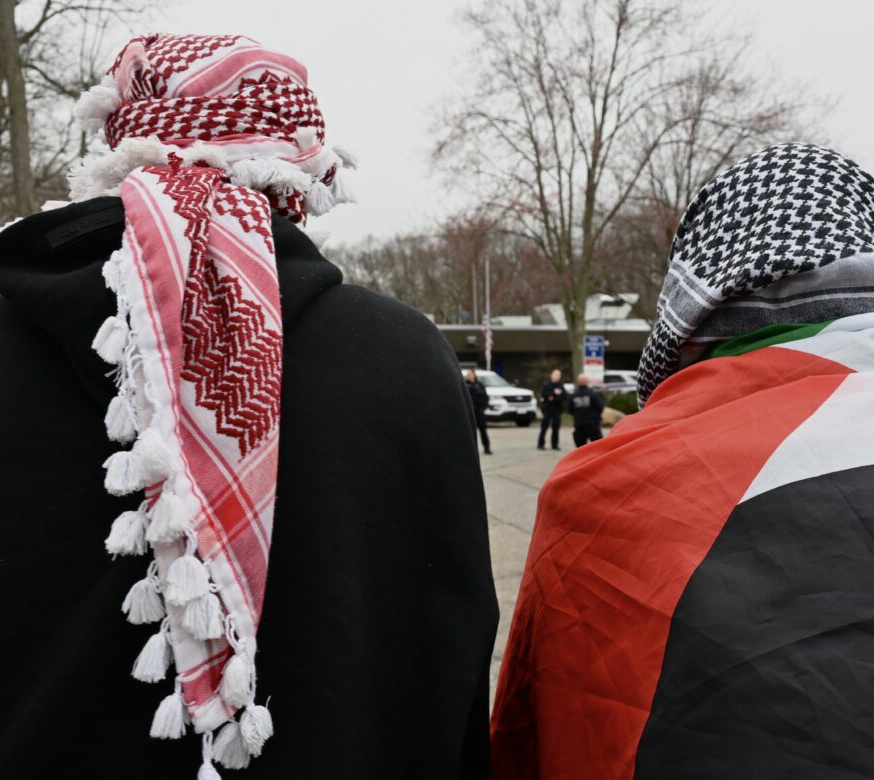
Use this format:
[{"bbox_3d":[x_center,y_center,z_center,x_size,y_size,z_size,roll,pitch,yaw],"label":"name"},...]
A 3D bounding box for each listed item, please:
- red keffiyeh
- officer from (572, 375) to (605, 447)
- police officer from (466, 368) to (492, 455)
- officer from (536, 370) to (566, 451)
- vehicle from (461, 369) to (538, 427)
[{"bbox_3d":[-0.225,-0.005,0.920,0.280,0.700,0.280,0,1,2],"label":"red keffiyeh"},{"bbox_3d":[3.150,0.522,19.000,0.620,1.720,0.430,0,1,21],"label":"officer"},{"bbox_3d":[0.810,0.455,19.100,0.620,1.800,0.420,0,1,6],"label":"police officer"},{"bbox_3d":[2.550,0.453,20.100,0.580,1.800,0.450,0,1,-25],"label":"officer"},{"bbox_3d":[1.220,0.230,29.000,2.050,1.780,5.000,0,1,-30],"label":"vehicle"}]

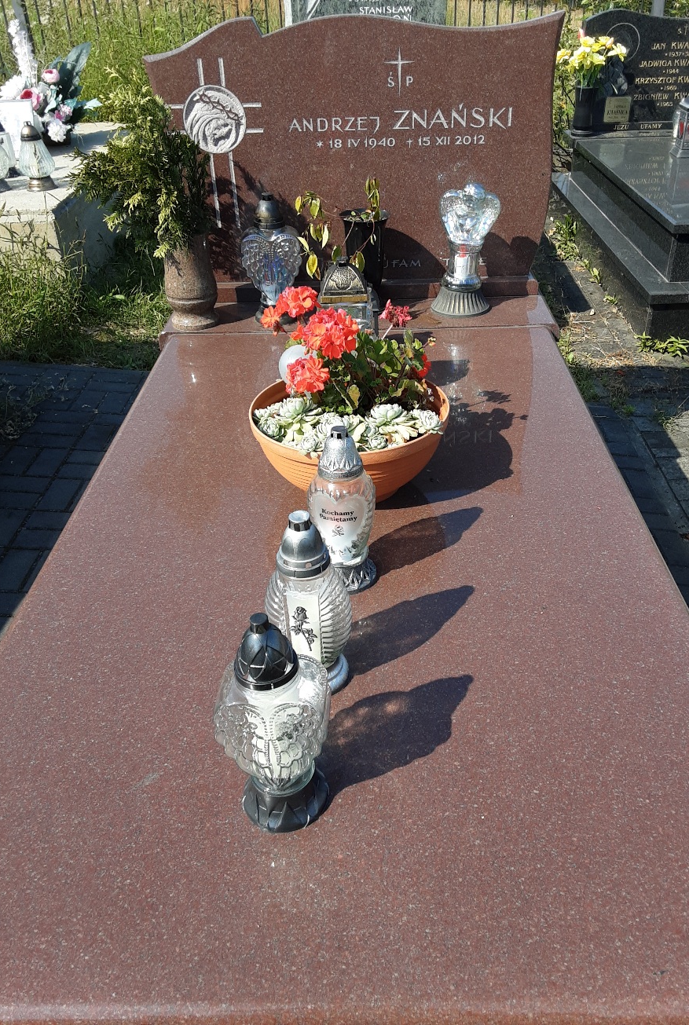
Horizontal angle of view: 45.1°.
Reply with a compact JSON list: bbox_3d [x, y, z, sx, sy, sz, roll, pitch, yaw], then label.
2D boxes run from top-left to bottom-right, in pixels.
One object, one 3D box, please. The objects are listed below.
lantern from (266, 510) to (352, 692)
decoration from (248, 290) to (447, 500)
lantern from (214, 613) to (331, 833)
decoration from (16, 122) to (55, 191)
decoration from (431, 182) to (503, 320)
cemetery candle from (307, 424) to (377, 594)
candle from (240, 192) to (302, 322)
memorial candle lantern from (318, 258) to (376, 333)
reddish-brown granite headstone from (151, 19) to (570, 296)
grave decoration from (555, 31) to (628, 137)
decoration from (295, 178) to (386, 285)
[{"bbox_3d":[-0.044,0.113,1.110,0.120,0.269,0.120,-1,33,3],"label":"lantern"},{"bbox_3d":[0.006,-0.232,1.536,0.372,0.373,0.372,-1,33,2],"label":"decoration"},{"bbox_3d":[-0.077,0.224,0.927,0.132,0.286,0.113,-2,33,1],"label":"lantern"},{"bbox_3d":[-1.471,-1.686,3.922,0.178,0.286,0.178,-11,34,-12],"label":"decoration"},{"bbox_3d":[0.335,-0.738,2.309,0.171,0.344,0.159,0,33,4],"label":"decoration"},{"bbox_3d":[0.002,-0.009,1.285,0.109,0.276,0.109,0,33,4],"label":"cemetery candle"},{"bbox_3d":[-0.206,-0.715,2.320,0.169,0.338,0.125,-3,33,0],"label":"candle"},{"bbox_3d":[0.005,-0.497,2.052,0.119,0.251,0.119,3,34,8],"label":"memorial candle lantern"},{"bbox_3d":[0.029,-0.986,2.350,1.094,0.739,0.167,-1,33,2],"label":"reddish-brown granite headstone"},{"bbox_3d":[1.575,-2.763,5.347,0.452,0.589,0.362,-1,33,2],"label":"grave decoration"},{"bbox_3d":[-0.002,-0.746,2.329,0.263,0.363,0.167,-1,33,2],"label":"decoration"}]

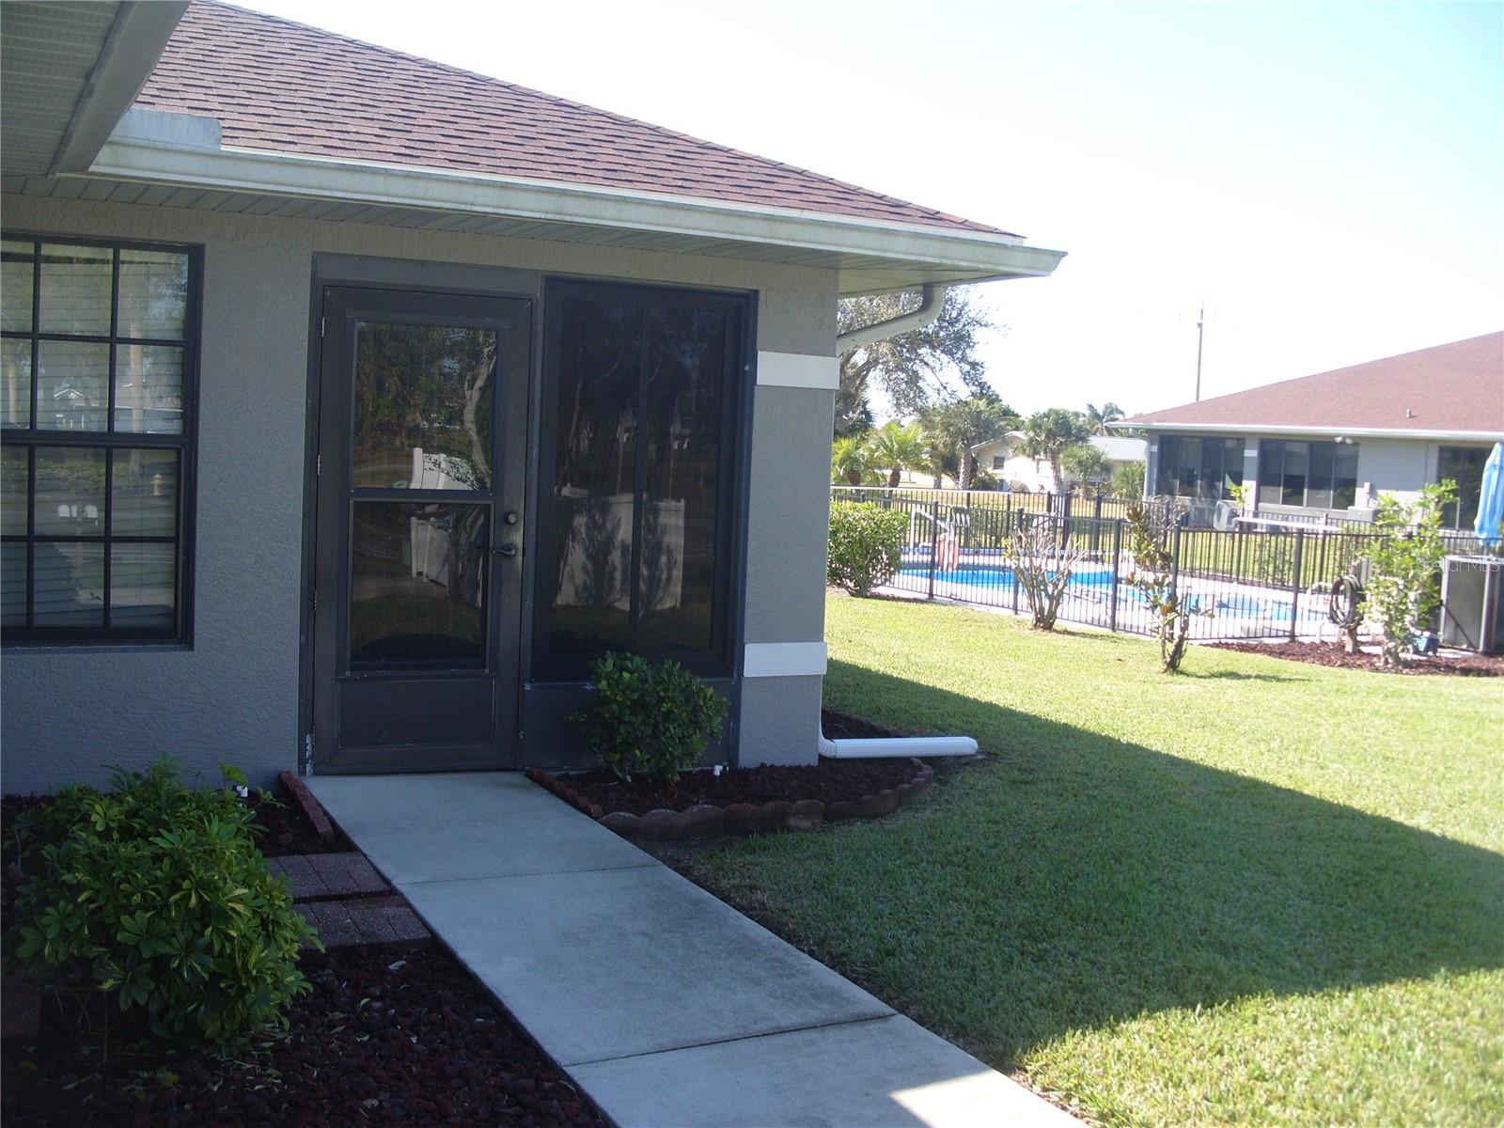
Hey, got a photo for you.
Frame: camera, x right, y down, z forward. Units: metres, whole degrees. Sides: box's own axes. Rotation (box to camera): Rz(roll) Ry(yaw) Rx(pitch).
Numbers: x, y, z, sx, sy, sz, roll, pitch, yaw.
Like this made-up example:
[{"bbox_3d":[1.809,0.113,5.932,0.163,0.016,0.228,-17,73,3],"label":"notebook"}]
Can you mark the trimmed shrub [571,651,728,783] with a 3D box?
[{"bbox_3d":[-0.440,0.669,6.586,0.630,0.560,0.600,2,4,-4],"label":"trimmed shrub"}]

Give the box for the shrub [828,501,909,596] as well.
[{"bbox_3d":[1.343,-0.191,19.000,1.200,1.180,1.150,3,4,4],"label":"shrub"}]

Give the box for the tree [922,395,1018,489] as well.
[{"bbox_3d":[9.747,-5.412,68.000,4.200,4.250,4.200,3,4,8],"label":"tree"}]

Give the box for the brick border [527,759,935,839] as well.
[{"bbox_3d":[0.069,0.984,6.686,1.880,0.105,1.050,1,4,-26],"label":"brick border"}]

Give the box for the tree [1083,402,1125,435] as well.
[{"bbox_3d":[27.724,-9.226,120.000,3.500,7.300,3.500,3,4,13],"label":"tree"}]

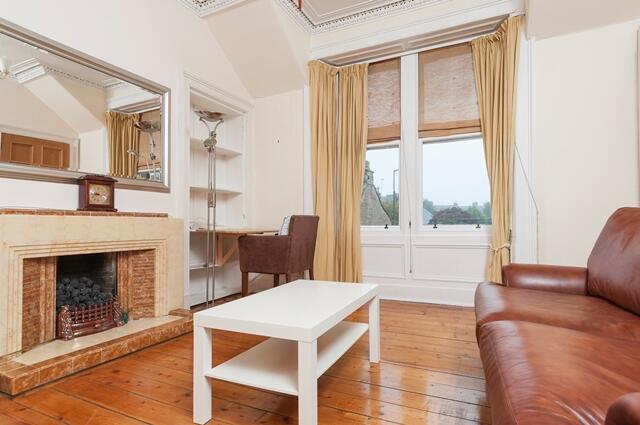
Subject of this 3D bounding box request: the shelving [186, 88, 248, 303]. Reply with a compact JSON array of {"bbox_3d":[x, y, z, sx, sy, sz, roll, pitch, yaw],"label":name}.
[{"bbox_3d":[-1.213,-0.131,3.523,0.290,2.150,0.820,-1,-2,26],"label":"shelving"}]

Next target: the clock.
[{"bbox_3d":[-1.538,-0.125,2.204,0.105,0.225,0.210,-1,-2,31],"label":"clock"}]

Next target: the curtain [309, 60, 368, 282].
[{"bbox_3d":[0.212,-0.420,3.651,0.620,2.640,0.300,-1,-2,26],"label":"curtain"}]

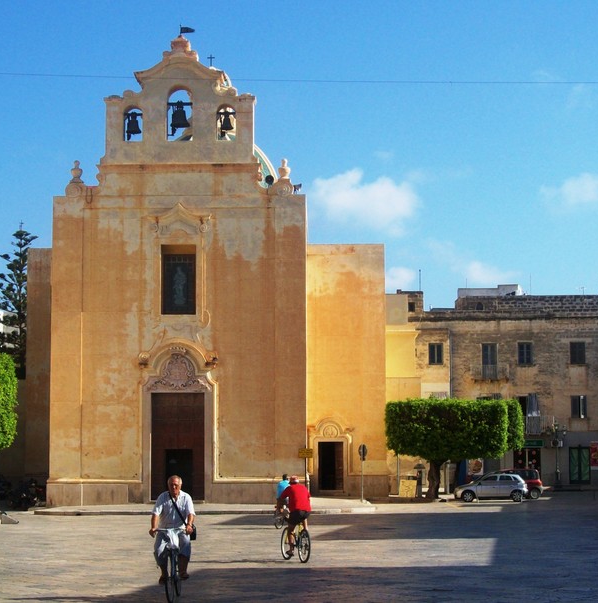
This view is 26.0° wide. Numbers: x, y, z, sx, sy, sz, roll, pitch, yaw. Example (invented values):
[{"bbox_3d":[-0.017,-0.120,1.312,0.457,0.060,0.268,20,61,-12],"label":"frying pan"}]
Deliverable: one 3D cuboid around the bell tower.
[{"bbox_3d":[-5.641,-9.045,60.792,7.336,6.593,1.200,0,-7,0],"label":"bell tower"}]

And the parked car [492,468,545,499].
[{"bbox_3d":[11.500,10.040,71.300,3.800,1.620,1.750,-1,-7,5],"label":"parked car"}]

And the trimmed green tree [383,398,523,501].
[{"bbox_3d":[8.036,7.585,66.579,6.900,5.186,5.000,0,-7,0],"label":"trimmed green tree"}]

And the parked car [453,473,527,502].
[{"bbox_3d":[9.867,9.586,66.720,3.800,1.440,1.660,0,-7,-3],"label":"parked car"}]

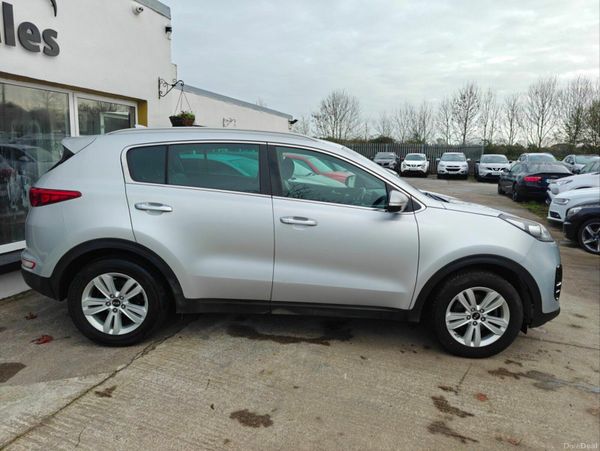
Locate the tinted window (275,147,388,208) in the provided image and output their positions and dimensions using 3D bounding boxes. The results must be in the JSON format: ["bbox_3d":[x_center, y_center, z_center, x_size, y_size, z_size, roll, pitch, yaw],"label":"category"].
[{"bbox_3d":[0.225,-0.354,3.046,0.830,0.440,0.080,2,-11,-1],"label":"tinted window"}]

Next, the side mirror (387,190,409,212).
[{"bbox_3d":[0.671,-0.167,2.877,0.130,0.150,0.210,2,11,-1],"label":"side mirror"}]

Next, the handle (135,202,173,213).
[{"bbox_3d":[-1.019,-0.128,2.908,0.255,0.055,0.050,2,11,-1],"label":"handle"}]

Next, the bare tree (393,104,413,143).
[{"bbox_3d":[13.177,-11.849,54.696,2.595,7.824,2.595,2,10,0],"label":"bare tree"}]

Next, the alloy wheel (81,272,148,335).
[{"bbox_3d":[-1.348,0.564,3.121,0.470,0.470,0.180,2,11,-1],"label":"alloy wheel"}]

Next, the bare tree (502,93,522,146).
[{"bbox_3d":[22.911,-9.720,44.809,2.100,8.440,2.100,6,11,16],"label":"bare tree"}]

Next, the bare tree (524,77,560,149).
[{"bbox_3d":[24.922,-10.043,42.683,3.410,10.000,3.410,6,11,16],"label":"bare tree"}]

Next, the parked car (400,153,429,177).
[{"bbox_3d":[7.955,-4.143,28.545,1.765,1.565,4.135,5,11,17],"label":"parked car"}]

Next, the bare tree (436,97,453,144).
[{"bbox_3d":[15.909,-10.008,45.792,1.710,8.040,1.710,6,11,16],"label":"bare tree"}]

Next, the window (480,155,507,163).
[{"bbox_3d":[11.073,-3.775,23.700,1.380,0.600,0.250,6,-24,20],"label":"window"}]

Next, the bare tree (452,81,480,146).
[{"bbox_3d":[17.970,-10.429,44.682,2.940,9.440,2.940,6,11,16],"label":"bare tree"}]

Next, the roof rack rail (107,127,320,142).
[{"bbox_3d":[-0.649,-0.682,3.103,1.590,0.085,0.060,2,11,-1],"label":"roof rack rail"}]

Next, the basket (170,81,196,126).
[{"bbox_3d":[-1.720,-1.749,6.120,0.390,0.630,0.390,5,11,16],"label":"basket"}]

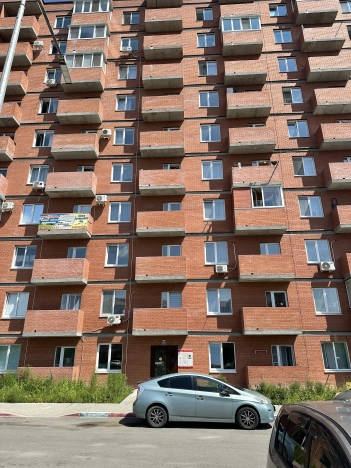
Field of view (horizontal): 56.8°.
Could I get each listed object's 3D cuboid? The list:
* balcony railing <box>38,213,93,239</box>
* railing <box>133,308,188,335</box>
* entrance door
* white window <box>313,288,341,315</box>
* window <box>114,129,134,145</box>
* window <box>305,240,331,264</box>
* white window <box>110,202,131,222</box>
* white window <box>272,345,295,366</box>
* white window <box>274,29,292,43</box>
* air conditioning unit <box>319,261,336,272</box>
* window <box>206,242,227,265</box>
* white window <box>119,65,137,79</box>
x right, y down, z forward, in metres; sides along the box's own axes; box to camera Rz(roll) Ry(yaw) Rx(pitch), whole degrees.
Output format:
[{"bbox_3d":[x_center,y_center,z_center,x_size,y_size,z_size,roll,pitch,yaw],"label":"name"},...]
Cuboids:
[{"bbox_3d":[-6.932,-0.489,20.453,3.019,1.332,0.947,-1,-20,3],"label":"balcony railing"},{"bbox_3d":[-0.765,4.728,17.373,2.811,1.302,0.888,-1,-20,3],"label":"railing"},{"bbox_3d":[-0.593,7.245,17.685,1.530,2.174,0.200,-1,-20,3],"label":"entrance door"},{"bbox_3d":[8.477,3.791,18.236,1.376,1.429,0.150,-1,-20,3],"label":"white window"},{"bbox_3d":[-3.615,-6.894,22.864,1.376,1.429,0.150,-1,-20,3],"label":"window"},{"bbox_3d":[8.447,1.035,19.217,1.390,1.453,0.140,-1,-20,3],"label":"window"},{"bbox_3d":[-3.578,-1.380,20.983,1.396,1.409,0.150,-1,-20,3],"label":"white window"},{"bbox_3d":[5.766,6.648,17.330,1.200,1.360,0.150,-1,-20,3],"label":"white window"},{"bbox_3d":[8.380,-15.390,25.313,1.390,1.453,0.140,-1,-20,3],"label":"white window"},{"bbox_3d":[8.855,1.871,18.824,0.760,0.523,0.276,-1,-20,3],"label":"air conditioning unit"},{"bbox_3d":[2.510,1.196,19.655,1.372,1.434,0.150,-1,-20,3],"label":"window"},{"bbox_3d":[-3.644,-12.378,24.905,1.390,1.453,0.140,-1,-20,3],"label":"white window"}]

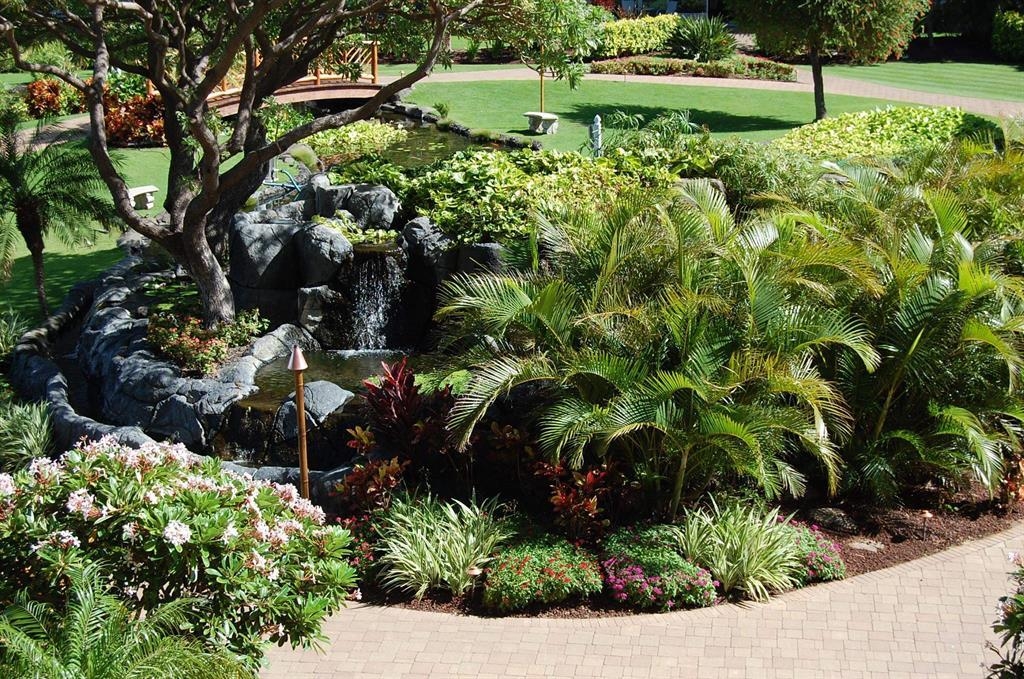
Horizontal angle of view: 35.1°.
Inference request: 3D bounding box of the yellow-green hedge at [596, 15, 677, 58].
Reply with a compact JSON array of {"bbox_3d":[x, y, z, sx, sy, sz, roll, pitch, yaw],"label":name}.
[{"bbox_3d":[3.140,-7.607,40.500,2.100,0.900,1.100,6,21,19],"label":"yellow-green hedge"}]

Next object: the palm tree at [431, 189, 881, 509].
[{"bbox_3d":[1.600,0.100,17.800,4.800,3.600,3.900,2,19,5],"label":"palm tree"}]

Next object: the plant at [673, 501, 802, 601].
[{"bbox_3d":[2.260,2.090,16.350,1.300,0.850,1.150,3,19,8],"label":"plant"}]

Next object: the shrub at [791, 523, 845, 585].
[{"bbox_3d":[3.120,2.170,16.720,0.680,0.480,0.720,4,20,11],"label":"shrub"}]

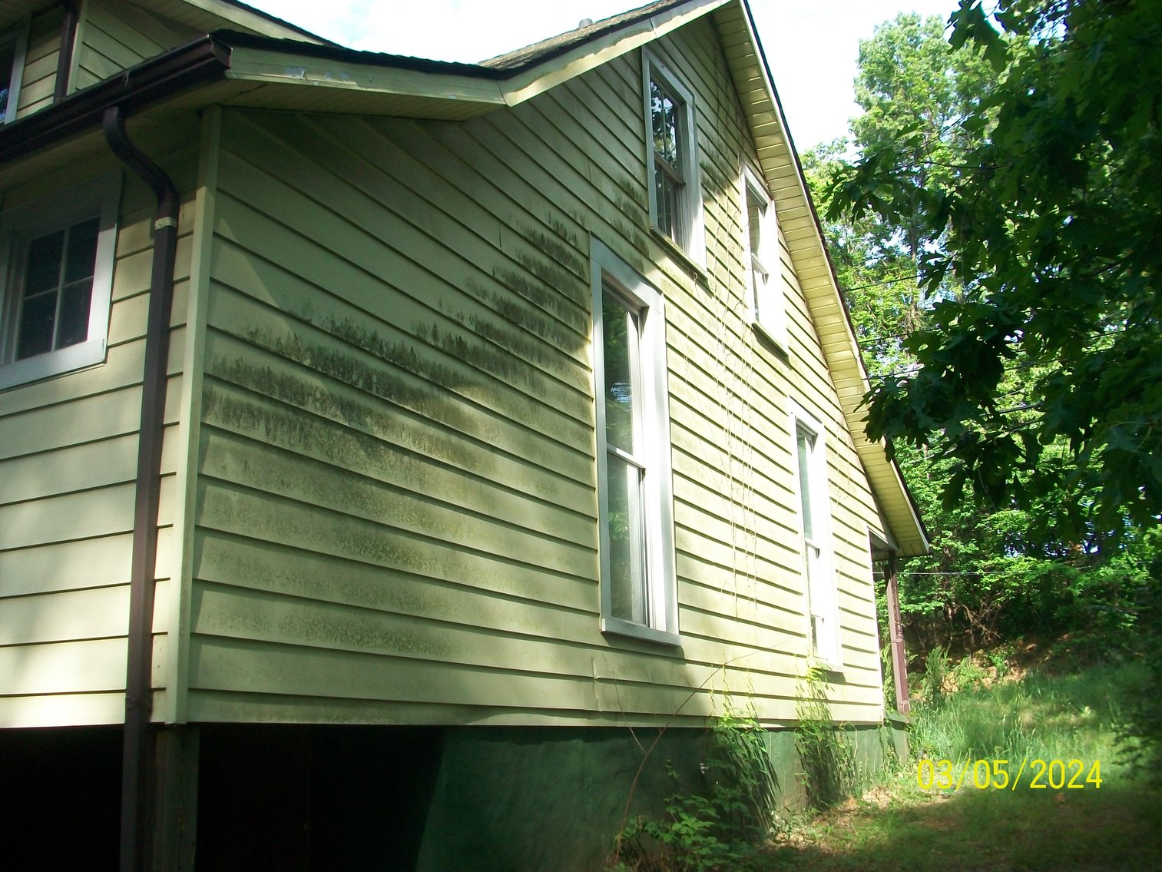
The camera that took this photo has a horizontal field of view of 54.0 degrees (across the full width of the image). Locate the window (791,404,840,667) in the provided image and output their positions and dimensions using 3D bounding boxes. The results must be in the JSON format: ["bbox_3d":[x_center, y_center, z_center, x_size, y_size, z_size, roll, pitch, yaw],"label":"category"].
[{"bbox_3d":[2.329,1.010,11.550,0.150,2.654,1.205,-9,-17,26],"label":"window"}]

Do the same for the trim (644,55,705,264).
[{"bbox_3d":[0.728,-2.272,9.420,0.140,1.681,1.133,-9,-17,26],"label":"trim"}]

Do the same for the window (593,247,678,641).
[{"bbox_3d":[0.332,0.064,7.861,0.150,2.667,1.230,-9,-17,26],"label":"window"}]

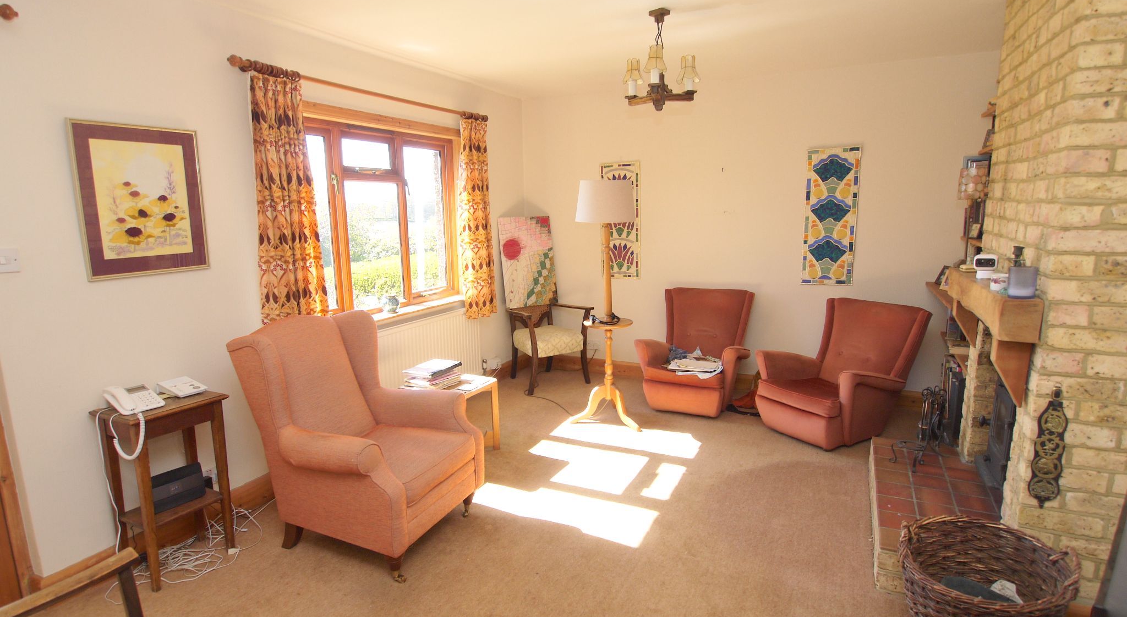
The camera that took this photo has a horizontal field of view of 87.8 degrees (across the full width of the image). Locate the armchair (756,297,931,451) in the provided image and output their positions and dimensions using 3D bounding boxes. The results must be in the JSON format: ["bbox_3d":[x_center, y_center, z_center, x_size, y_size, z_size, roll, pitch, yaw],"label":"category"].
[{"bbox_3d":[1.796,0.396,3.901,0.860,0.810,0.760,-6,11,-29],"label":"armchair"}]

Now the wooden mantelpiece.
[{"bbox_3d":[1.739,0.068,2.428,0.125,0.375,1.100,4,11,26],"label":"wooden mantelpiece"}]

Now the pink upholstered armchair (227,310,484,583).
[{"bbox_3d":[-0.919,0.552,2.708,0.930,0.990,0.750,3,11,21],"label":"pink upholstered armchair"}]

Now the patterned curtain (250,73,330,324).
[{"bbox_3d":[-1.362,-0.411,2.968,0.120,1.420,0.360,4,11,26],"label":"patterned curtain"}]

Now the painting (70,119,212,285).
[{"bbox_3d":[-1.715,-0.438,2.394,0.030,0.600,0.472,4,11,26],"label":"painting"}]

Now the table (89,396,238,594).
[{"bbox_3d":[-1.606,0.718,2.379,0.255,0.705,0.340,4,11,26],"label":"table"}]

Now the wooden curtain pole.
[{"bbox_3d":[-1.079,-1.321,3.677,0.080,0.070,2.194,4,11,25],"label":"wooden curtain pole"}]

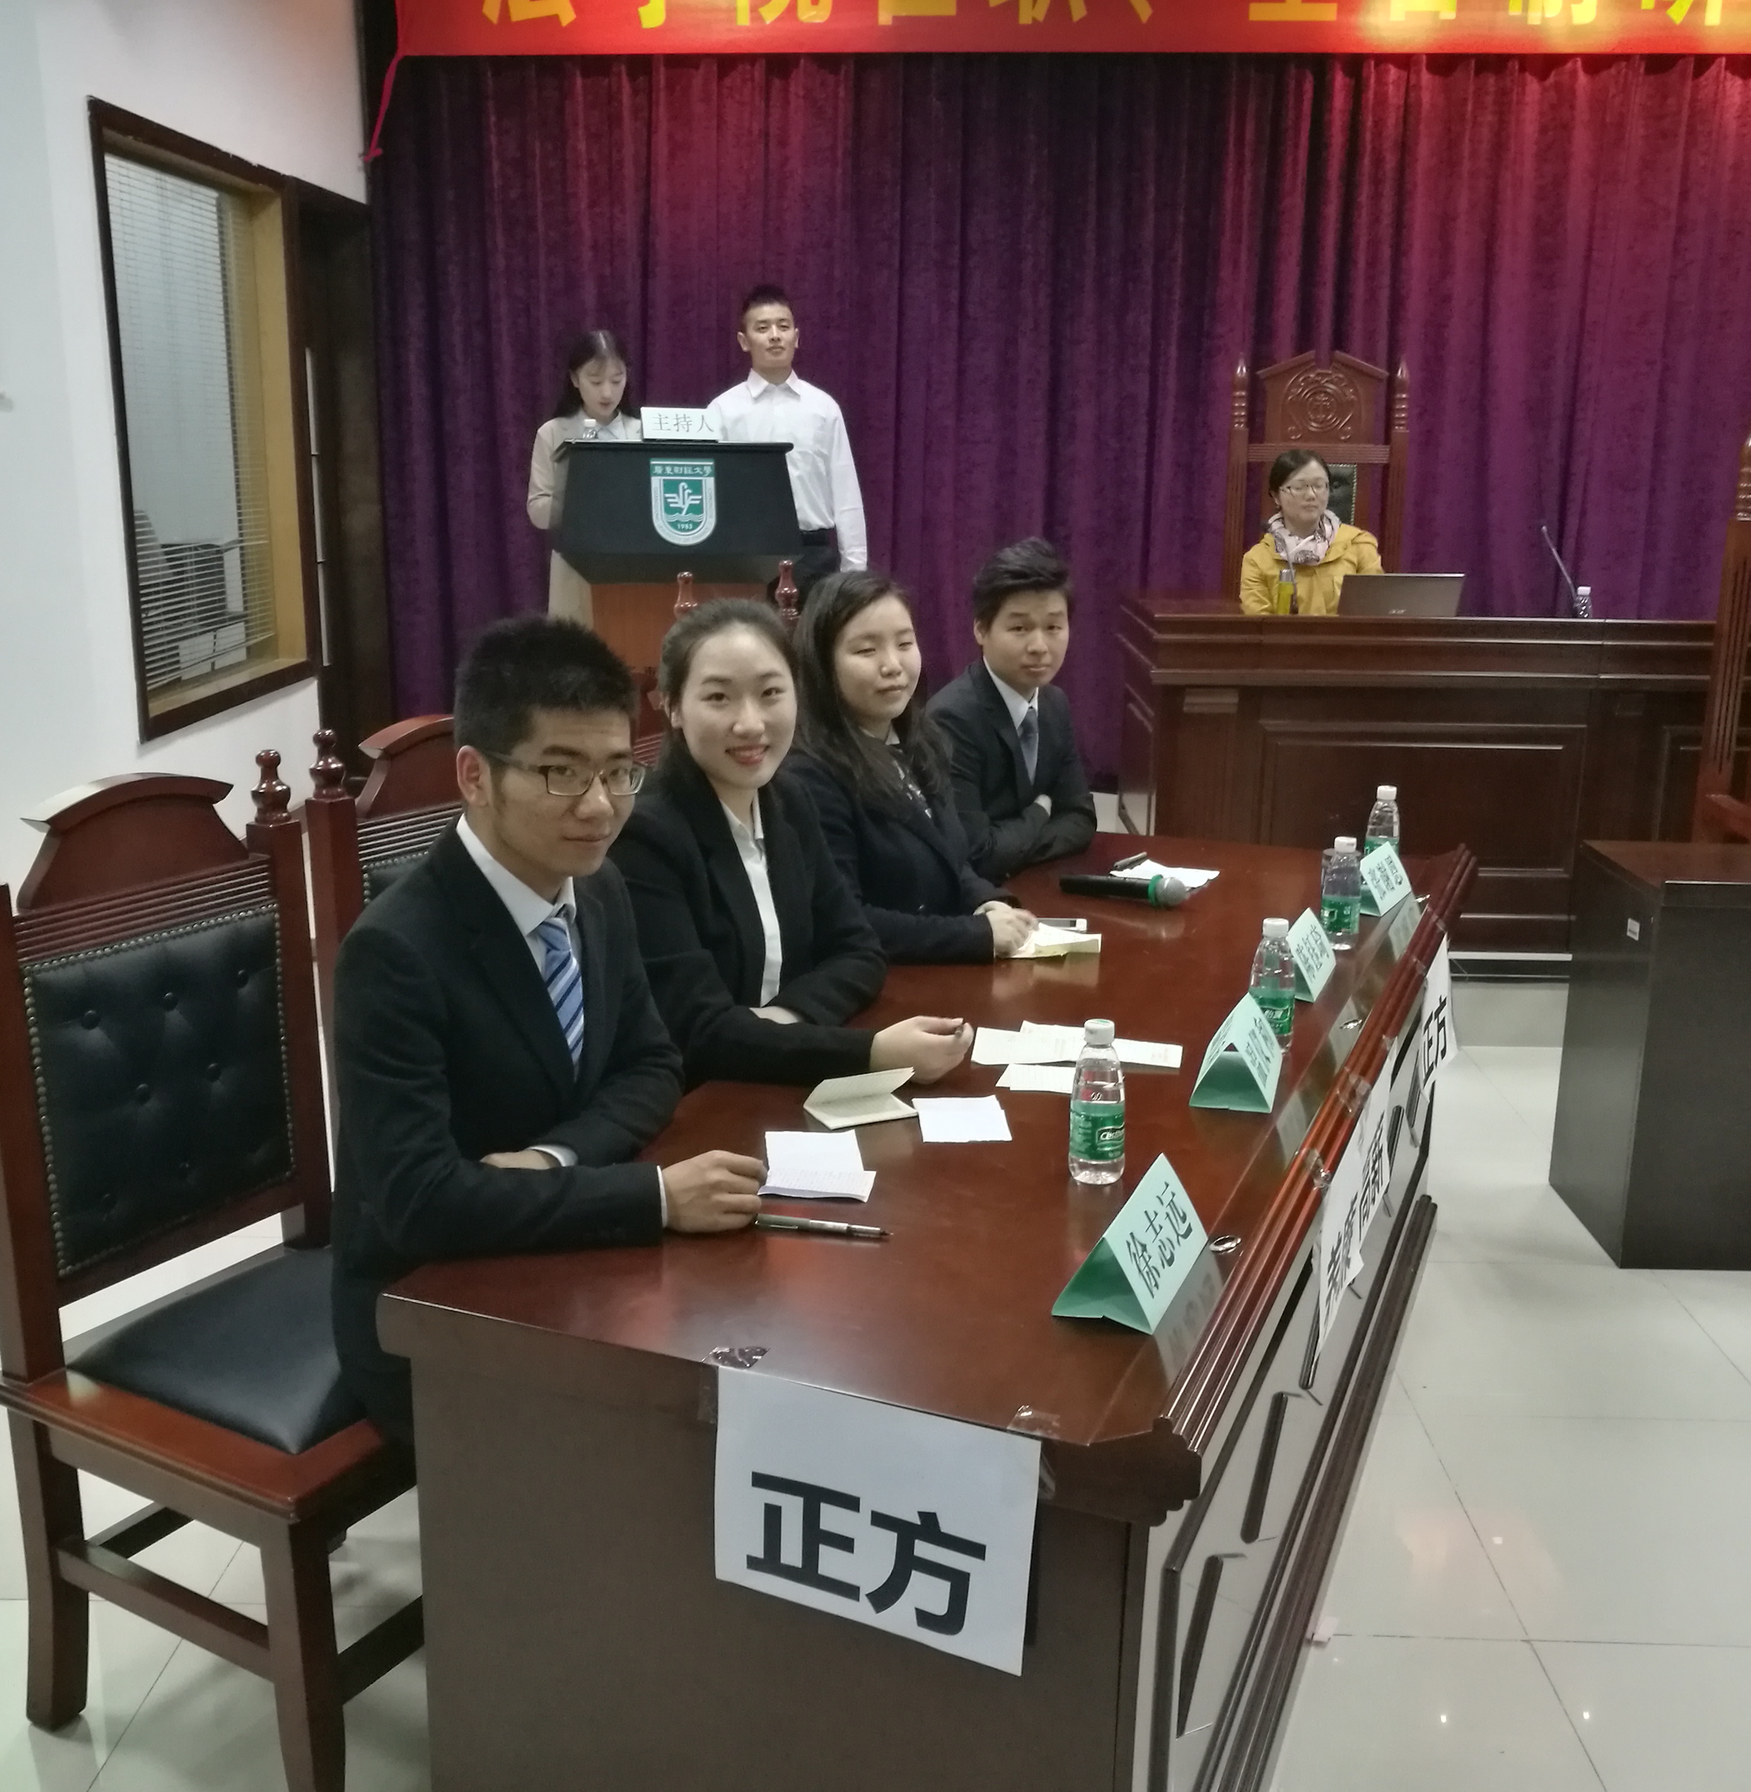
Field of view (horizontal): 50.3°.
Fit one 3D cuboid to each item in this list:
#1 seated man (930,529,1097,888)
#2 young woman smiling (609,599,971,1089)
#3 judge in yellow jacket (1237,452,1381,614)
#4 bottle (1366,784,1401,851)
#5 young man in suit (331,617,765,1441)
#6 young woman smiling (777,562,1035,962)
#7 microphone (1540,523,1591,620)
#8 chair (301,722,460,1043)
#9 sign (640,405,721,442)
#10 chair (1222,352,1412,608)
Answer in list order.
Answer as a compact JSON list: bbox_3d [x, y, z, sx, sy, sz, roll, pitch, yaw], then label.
[{"bbox_3d":[0.265,0.039,3.491,0.640,1.385,0.530,9,16,32],"label":"seated man"},{"bbox_3d":[-0.156,0.269,2.560,0.620,1.350,0.470,10,17,34],"label":"young woman smiling"},{"bbox_3d":[1.338,-0.688,5.775,0.480,1.355,0.660,-1,14,-7],"label":"judge in yellow jacket"},{"bbox_3d":[0.949,-0.118,3.478,0.061,0.167,0.061,1,14,1],"label":"bottle"},{"bbox_3d":[-0.355,0.377,2.092,0.620,1.360,0.500,9,16,29],"label":"young man in suit"},{"bbox_3d":[0.020,0.147,3.087,0.630,1.355,0.500,9,16,32],"label":"young woman smiling"},{"bbox_3d":[1.876,-0.841,5.116,0.120,0.390,0.280,-2,14,-10],"label":"microphone"},{"bbox_3d":[-0.453,0.327,2.753,0.540,1.165,0.490,9,16,31],"label":"chair"},{"bbox_3d":[-0.523,-1.264,4.996,0.210,0.090,0.085,-1,14,-9],"label":"sign"},{"bbox_3d":[1.456,-0.845,5.815,0.630,1.640,0.620,-2,14,-11],"label":"chair"}]

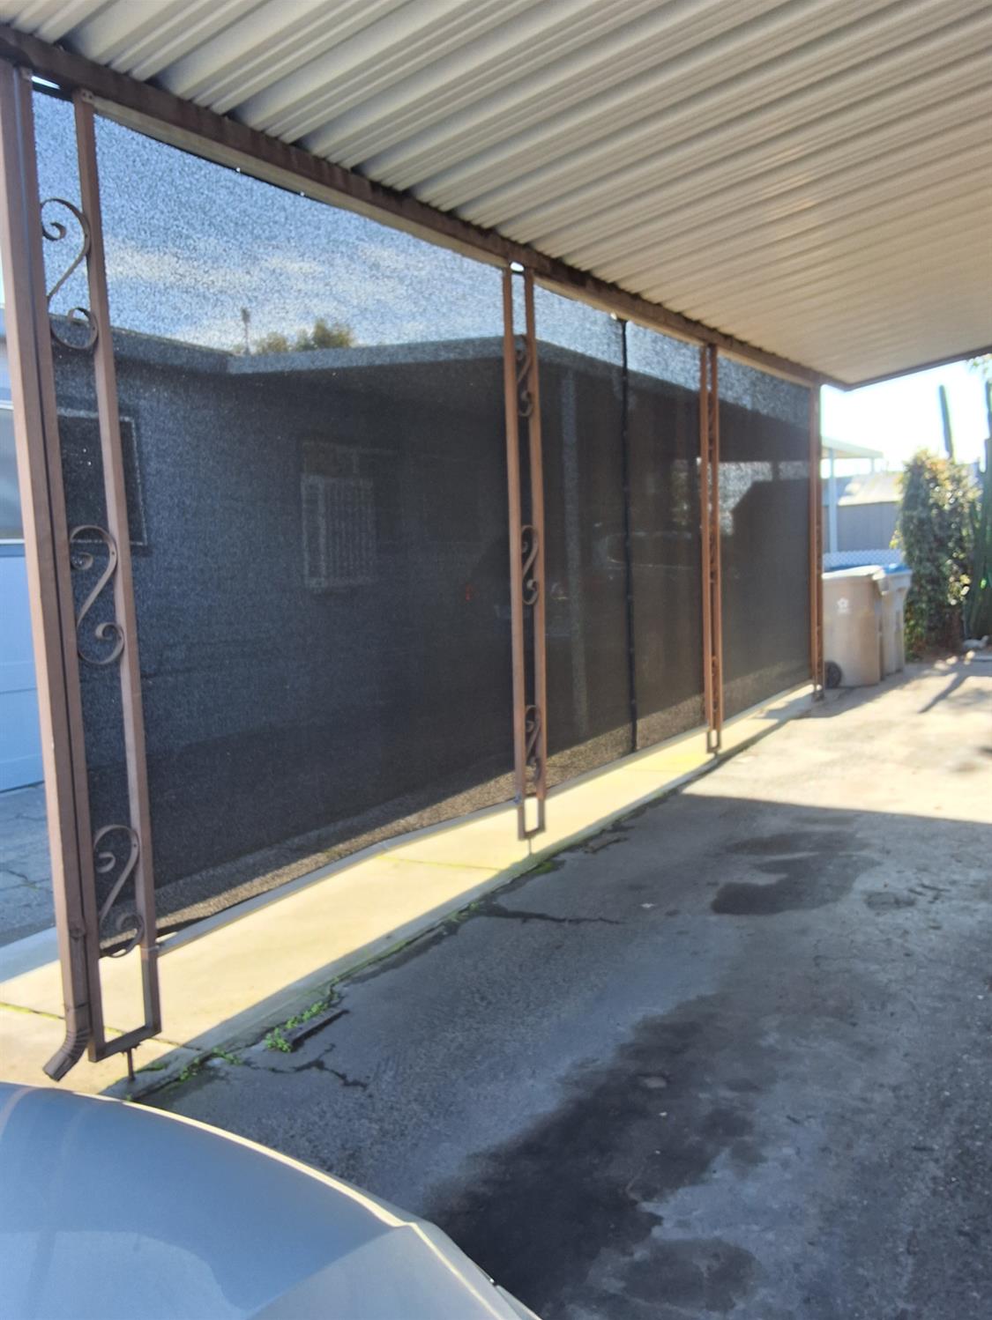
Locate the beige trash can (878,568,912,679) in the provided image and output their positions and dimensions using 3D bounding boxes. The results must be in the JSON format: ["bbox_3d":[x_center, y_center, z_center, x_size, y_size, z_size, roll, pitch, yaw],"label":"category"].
[{"bbox_3d":[3.859,-0.400,11.115,0.770,1.100,0.660,2,7,32],"label":"beige trash can"}]

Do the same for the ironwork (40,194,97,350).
[{"bbox_3d":[-1.159,-1.047,2.910,0.024,0.400,0.165,2,7,32],"label":"ironwork"}]

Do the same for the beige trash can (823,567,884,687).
[{"bbox_3d":[3.392,-0.294,10.370,0.770,1.100,0.660,0,7,20],"label":"beige trash can"}]

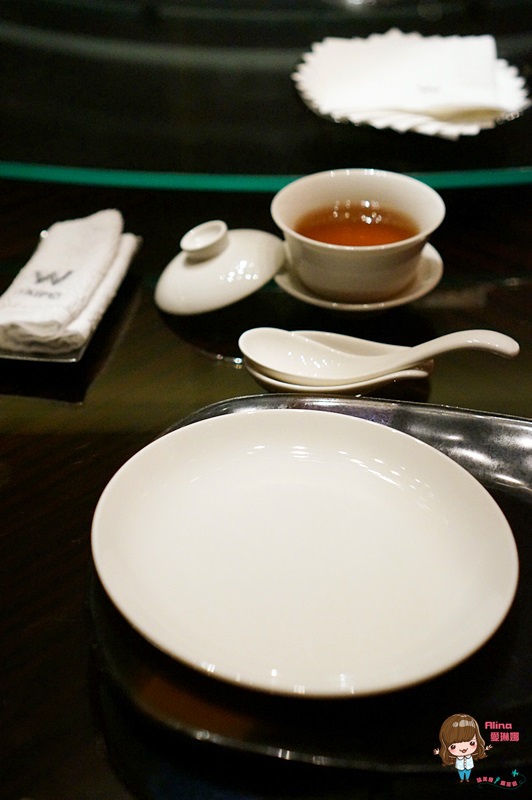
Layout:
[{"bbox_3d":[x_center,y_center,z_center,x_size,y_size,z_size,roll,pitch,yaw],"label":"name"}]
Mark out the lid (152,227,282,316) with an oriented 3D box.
[{"bbox_3d":[-0.031,-0.084,0.668,0.082,0.026,0.082,-16,35,12],"label":"lid"}]

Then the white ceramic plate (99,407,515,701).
[{"bbox_3d":[0.015,0.063,0.475,0.171,0.025,0.171,3,35,-2],"label":"white ceramic plate"}]

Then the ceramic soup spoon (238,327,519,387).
[{"bbox_3d":[0.057,-0.021,0.590,0.142,0.035,0.044,4,36,3],"label":"ceramic soup spoon"}]

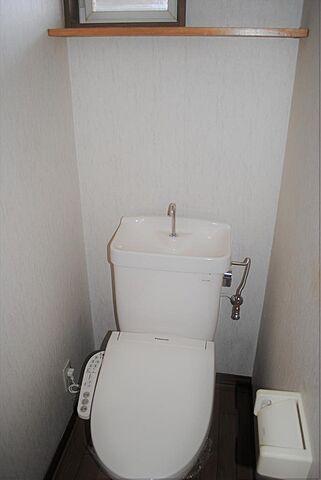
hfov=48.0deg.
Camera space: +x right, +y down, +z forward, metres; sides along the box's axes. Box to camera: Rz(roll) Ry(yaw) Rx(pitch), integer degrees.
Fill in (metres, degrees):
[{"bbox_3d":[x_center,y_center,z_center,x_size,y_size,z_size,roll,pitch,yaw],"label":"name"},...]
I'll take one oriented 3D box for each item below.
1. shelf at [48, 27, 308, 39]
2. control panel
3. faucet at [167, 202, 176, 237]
[{"bbox_3d":[0.048,-0.650,1.131,0.776,0.023,0.138,5,28,8],"label":"shelf"},{"bbox_3d":[-0.241,0.496,1.264,0.070,0.050,0.265,2,32,3],"label":"control panel"},{"bbox_3d":[0.042,-0.069,1.335,0.024,0.140,0.060,7,26,15],"label":"faucet"}]

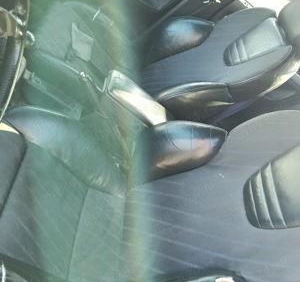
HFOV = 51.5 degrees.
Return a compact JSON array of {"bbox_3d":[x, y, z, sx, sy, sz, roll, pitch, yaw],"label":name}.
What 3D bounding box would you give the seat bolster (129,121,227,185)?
[{"bbox_3d":[0.077,0.035,1.023,0.130,0.360,0.135,54,30,-40],"label":"seat bolster"}]

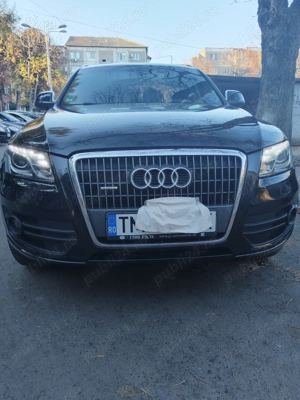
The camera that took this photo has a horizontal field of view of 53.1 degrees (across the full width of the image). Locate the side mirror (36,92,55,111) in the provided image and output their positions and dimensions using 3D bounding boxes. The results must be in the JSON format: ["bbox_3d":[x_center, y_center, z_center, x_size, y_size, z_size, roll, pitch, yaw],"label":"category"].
[{"bbox_3d":[-1.000,-0.953,2.900,0.210,0.185,0.150,-1,16,-5],"label":"side mirror"}]

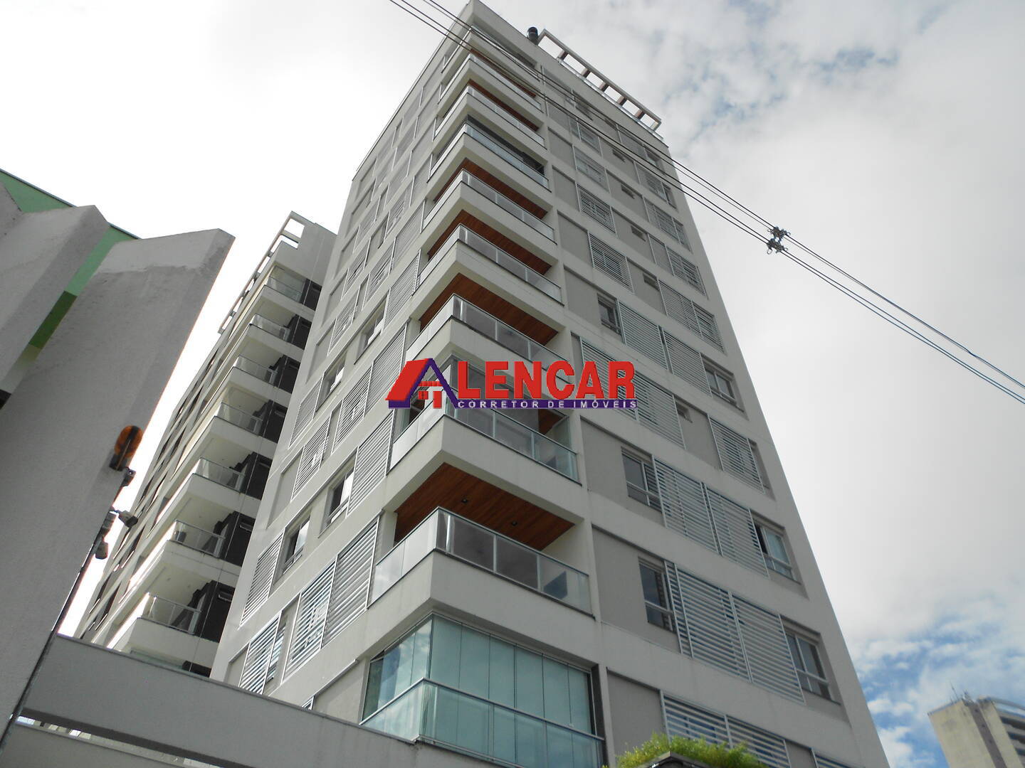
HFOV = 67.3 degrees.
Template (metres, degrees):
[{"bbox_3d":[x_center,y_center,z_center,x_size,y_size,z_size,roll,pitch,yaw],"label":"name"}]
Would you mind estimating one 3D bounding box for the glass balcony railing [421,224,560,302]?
[{"bbox_3d":[-0.596,-2.321,19.525,3.219,0.739,1.972,28,-54,-24],"label":"glass balcony railing"}]

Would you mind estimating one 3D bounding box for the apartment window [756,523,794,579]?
[{"bbox_3d":[6.220,3.968,18.592,1.479,1.349,0.120,28,-54,-24],"label":"apartment window"}]

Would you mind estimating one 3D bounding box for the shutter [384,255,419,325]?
[{"bbox_3d":[-2.861,-2.426,20.202,0.060,1.975,1.592,28,-54,-24],"label":"shutter"}]

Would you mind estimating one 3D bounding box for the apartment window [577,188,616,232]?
[{"bbox_3d":[2.811,-5.668,25.523,1.584,1.910,0.099,29,-54,-25],"label":"apartment window"}]

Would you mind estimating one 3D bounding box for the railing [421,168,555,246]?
[{"bbox_3d":[-0.653,-4.307,21.636,3.190,0.783,1.987,29,-54,-24],"label":"railing"}]

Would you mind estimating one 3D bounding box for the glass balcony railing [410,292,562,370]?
[{"bbox_3d":[-0.576,-0.320,17.359,3.137,0.811,2.047,29,-54,-24],"label":"glass balcony railing"}]

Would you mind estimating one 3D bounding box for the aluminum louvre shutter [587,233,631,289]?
[{"bbox_3d":[2.996,-3.660,23.466,1.584,1.980,0.059,29,-54,-25],"label":"aluminum louvre shutter"}]

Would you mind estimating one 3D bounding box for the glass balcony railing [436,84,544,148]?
[{"bbox_3d":[-0.747,-8.269,26.192,3.237,0.911,2.049,29,-54,-25],"label":"glass balcony railing"}]

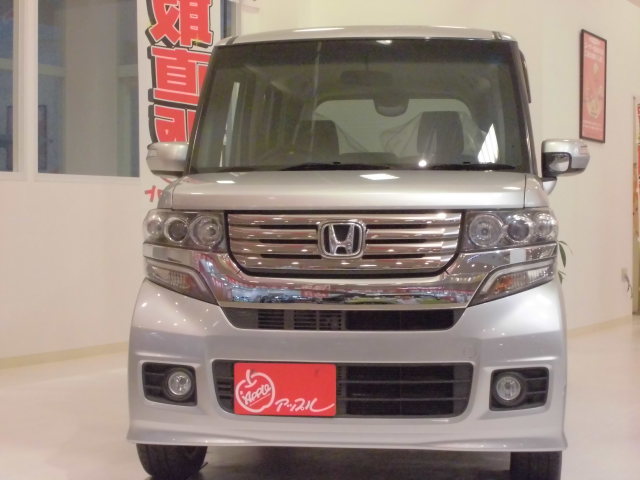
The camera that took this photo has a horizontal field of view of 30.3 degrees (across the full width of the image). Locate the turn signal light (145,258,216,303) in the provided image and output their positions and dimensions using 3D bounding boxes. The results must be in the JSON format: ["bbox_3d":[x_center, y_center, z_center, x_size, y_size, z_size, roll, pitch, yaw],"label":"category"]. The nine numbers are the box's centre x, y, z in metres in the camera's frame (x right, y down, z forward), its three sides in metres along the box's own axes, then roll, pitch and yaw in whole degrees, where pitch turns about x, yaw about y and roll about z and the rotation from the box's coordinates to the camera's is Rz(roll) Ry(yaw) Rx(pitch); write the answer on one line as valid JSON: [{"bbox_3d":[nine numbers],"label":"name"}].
[{"bbox_3d":[-0.456,0.133,3.981,0.255,0.146,0.170,0,1,21],"label":"turn signal light"}]

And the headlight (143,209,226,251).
[{"bbox_3d":[-0.458,-0.041,4.069,0.333,0.140,0.290,0,1,6],"label":"headlight"}]

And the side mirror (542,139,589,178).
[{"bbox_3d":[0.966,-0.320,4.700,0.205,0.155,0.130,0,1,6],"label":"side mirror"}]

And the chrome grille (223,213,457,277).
[{"bbox_3d":[0.072,0.009,3.840,0.776,0.205,0.105,0,1,6],"label":"chrome grille"}]

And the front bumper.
[{"bbox_3d":[0.083,0.402,3.952,1.470,0.563,0.380,0,1,6],"label":"front bumper"}]

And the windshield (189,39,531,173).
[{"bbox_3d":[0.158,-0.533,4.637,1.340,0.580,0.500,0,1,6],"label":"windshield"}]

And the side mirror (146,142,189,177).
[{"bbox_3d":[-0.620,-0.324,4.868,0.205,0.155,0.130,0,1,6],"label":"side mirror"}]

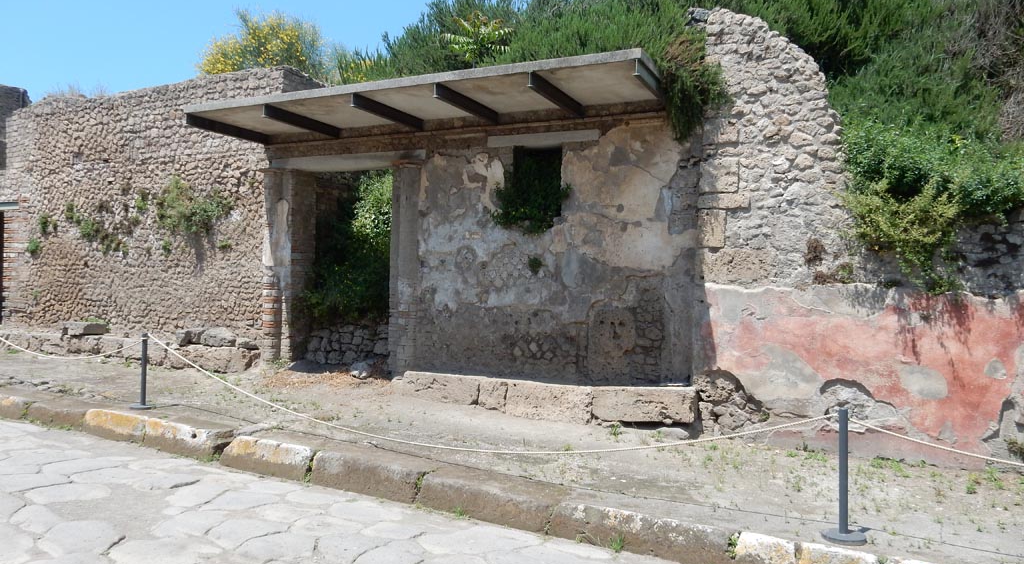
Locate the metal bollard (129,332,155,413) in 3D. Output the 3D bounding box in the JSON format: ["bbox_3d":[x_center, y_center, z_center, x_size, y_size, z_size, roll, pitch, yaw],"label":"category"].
[{"bbox_3d":[-4.504,1.086,9.043,0.290,0.900,0.290,0,-1,24],"label":"metal bollard"}]

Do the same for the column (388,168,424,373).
[{"bbox_3d":[-1.459,-0.168,10.373,0.450,2.930,0.400,0,-1,24],"label":"column"}]

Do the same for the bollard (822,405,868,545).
[{"bbox_3d":[2.305,1.328,5.132,0.295,0.900,0.295,0,-1,24],"label":"bollard"}]

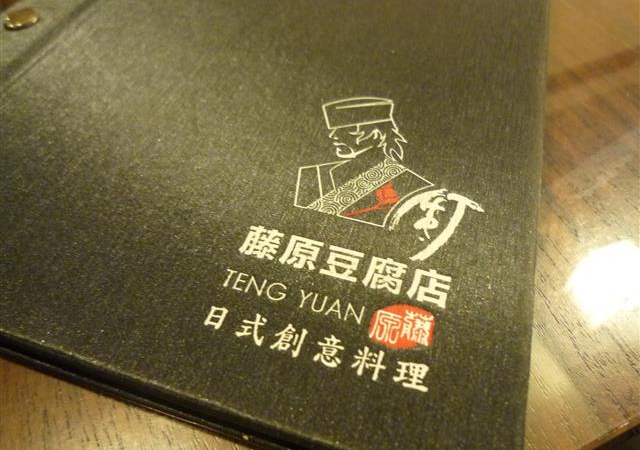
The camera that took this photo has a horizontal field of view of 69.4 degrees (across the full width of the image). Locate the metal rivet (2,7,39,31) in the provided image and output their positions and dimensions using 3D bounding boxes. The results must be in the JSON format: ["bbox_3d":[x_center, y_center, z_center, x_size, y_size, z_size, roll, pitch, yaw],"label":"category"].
[{"bbox_3d":[-0.124,-0.086,0.192,0.015,0.003,0.015,14,55,12],"label":"metal rivet"}]

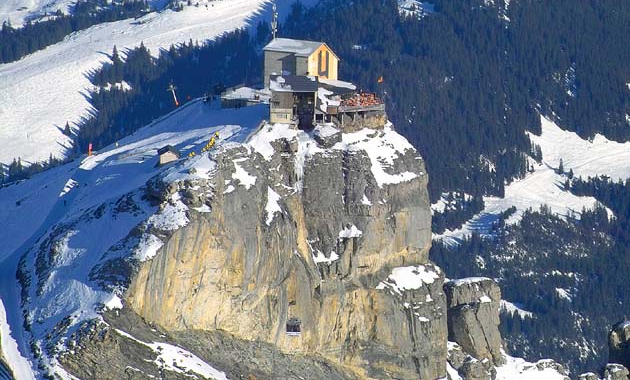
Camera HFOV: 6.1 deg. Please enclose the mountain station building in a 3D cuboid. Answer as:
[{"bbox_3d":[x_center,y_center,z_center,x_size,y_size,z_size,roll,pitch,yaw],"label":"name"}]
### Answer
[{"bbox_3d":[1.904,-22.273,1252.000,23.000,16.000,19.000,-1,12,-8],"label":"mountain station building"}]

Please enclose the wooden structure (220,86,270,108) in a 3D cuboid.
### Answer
[{"bbox_3d":[-14.681,-19.565,1258.000,10.500,3.000,7.500,1,12,0],"label":"wooden structure"}]

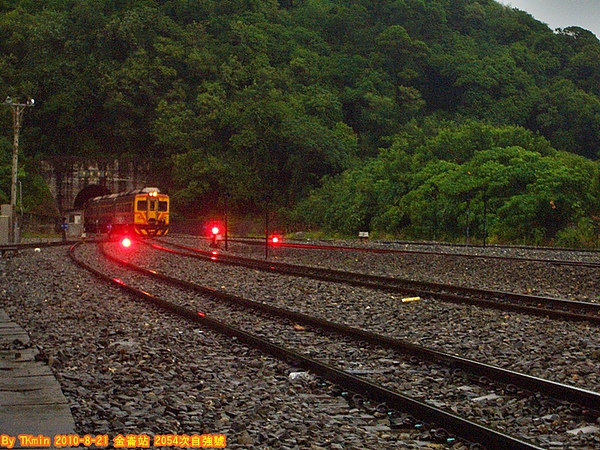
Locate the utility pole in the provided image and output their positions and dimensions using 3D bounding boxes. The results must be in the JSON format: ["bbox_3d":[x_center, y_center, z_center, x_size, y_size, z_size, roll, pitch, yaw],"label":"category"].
[{"bbox_3d":[-16.650,-3.220,108.000,1.800,8.750,0.480,0,0,-6],"label":"utility pole"}]

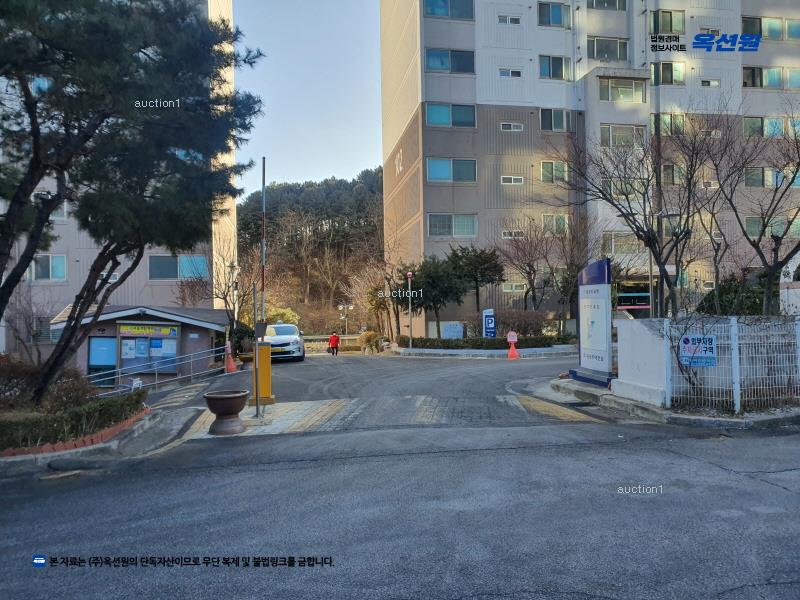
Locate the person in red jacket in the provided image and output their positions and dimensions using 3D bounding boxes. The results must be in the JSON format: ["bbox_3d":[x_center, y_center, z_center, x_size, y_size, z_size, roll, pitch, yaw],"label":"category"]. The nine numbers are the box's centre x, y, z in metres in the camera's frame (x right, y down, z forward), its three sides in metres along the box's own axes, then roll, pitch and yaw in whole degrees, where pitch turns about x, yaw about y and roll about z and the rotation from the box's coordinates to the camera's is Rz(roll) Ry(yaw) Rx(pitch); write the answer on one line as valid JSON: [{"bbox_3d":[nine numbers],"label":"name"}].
[{"bbox_3d":[-4.110,2.789,38.000,0.600,1.560,0.380,-1,0,-6],"label":"person in red jacket"}]

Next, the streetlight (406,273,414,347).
[{"bbox_3d":[0.450,0.440,25.800,0.320,3.360,0.320,-1,0,0],"label":"streetlight"}]

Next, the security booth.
[{"bbox_3d":[-9.523,1.678,23.000,5.700,2.870,3.400,-1,0,-10],"label":"security booth"}]

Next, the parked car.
[{"bbox_3d":[-5.189,1.821,26.200,1.860,1.480,4.850,-1,0,-9],"label":"parked car"}]

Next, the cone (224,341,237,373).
[{"bbox_3d":[-5.404,1.811,19.300,0.370,0.990,0.370,-1,0,-10],"label":"cone"}]

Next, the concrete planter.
[{"bbox_3d":[-2.285,1.500,7.950,0.610,0.520,0.610,-1,0,0],"label":"concrete planter"}]

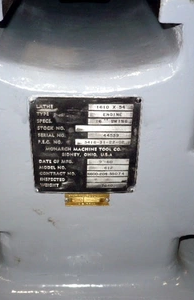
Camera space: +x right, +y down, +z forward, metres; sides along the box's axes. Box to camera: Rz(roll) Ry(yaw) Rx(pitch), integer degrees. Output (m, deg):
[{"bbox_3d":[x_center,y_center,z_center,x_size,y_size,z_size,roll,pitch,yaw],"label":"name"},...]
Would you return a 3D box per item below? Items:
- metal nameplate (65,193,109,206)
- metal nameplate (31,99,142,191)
[{"bbox_3d":[-0.012,0.062,0.506,0.055,0.019,0.002,0,26,-1],"label":"metal nameplate"},{"bbox_3d":[-0.014,-0.003,0.475,0.125,0.125,0.002,0,26,-1],"label":"metal nameplate"}]

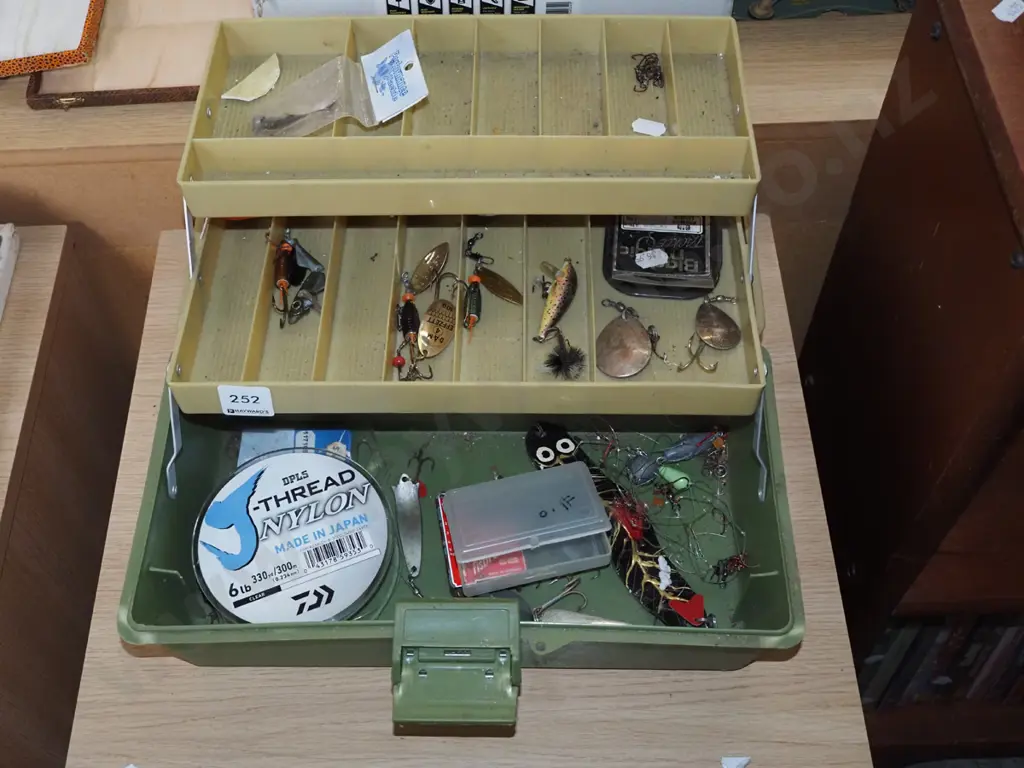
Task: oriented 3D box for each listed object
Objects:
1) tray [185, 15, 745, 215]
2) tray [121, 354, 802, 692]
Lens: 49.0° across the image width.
[{"bbox_3d":[-0.021,-0.148,0.618,0.295,0.028,0.128,0,56,1],"label":"tray"},{"bbox_3d":[-0.024,0.080,0.590,0.325,0.083,0.200,0,58,1],"label":"tray"}]

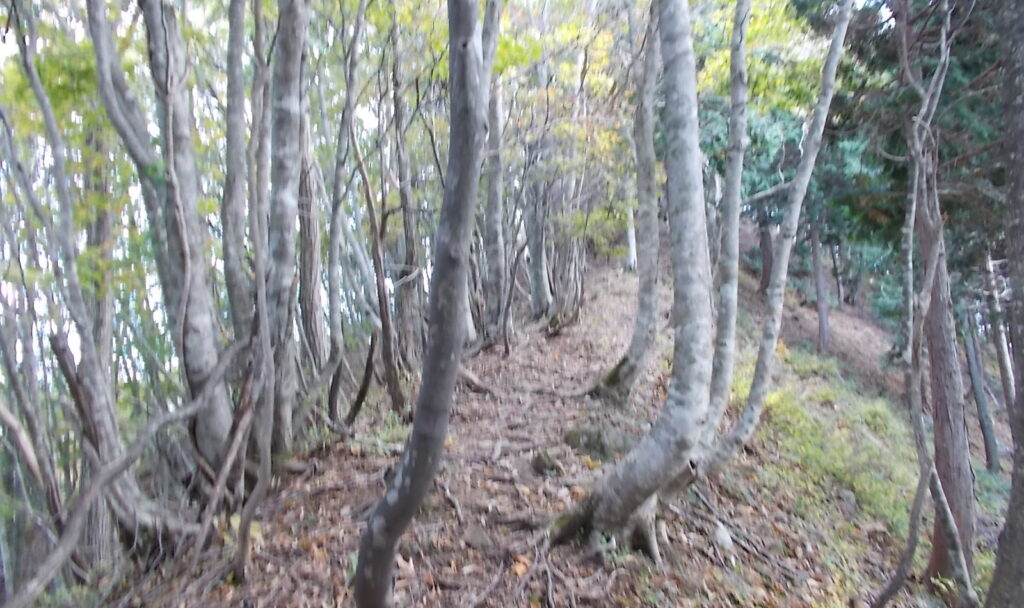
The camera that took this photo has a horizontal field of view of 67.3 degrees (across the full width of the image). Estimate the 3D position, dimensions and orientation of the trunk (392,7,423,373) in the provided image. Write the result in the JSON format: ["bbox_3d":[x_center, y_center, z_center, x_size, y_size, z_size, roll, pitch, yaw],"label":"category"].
[{"bbox_3d":[-1.251,-1.344,8.982,0.240,4.185,0.229,-2,-5,-8],"label":"trunk"}]

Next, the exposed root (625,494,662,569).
[{"bbox_3d":[0.652,1.128,3.816,0.178,0.360,0.178,-1,-5,9],"label":"exposed root"}]

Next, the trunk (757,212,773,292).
[{"bbox_3d":[6.085,-1.250,18.589,0.349,2.051,0.337,0,-5,18],"label":"trunk"}]

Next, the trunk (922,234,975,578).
[{"bbox_3d":[3.007,0.682,5.407,0.310,2.456,0.310,-4,-6,29],"label":"trunk"}]

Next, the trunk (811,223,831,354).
[{"bbox_3d":[6.831,-0.356,17.129,0.265,2.957,0.265,-3,-5,22],"label":"trunk"}]

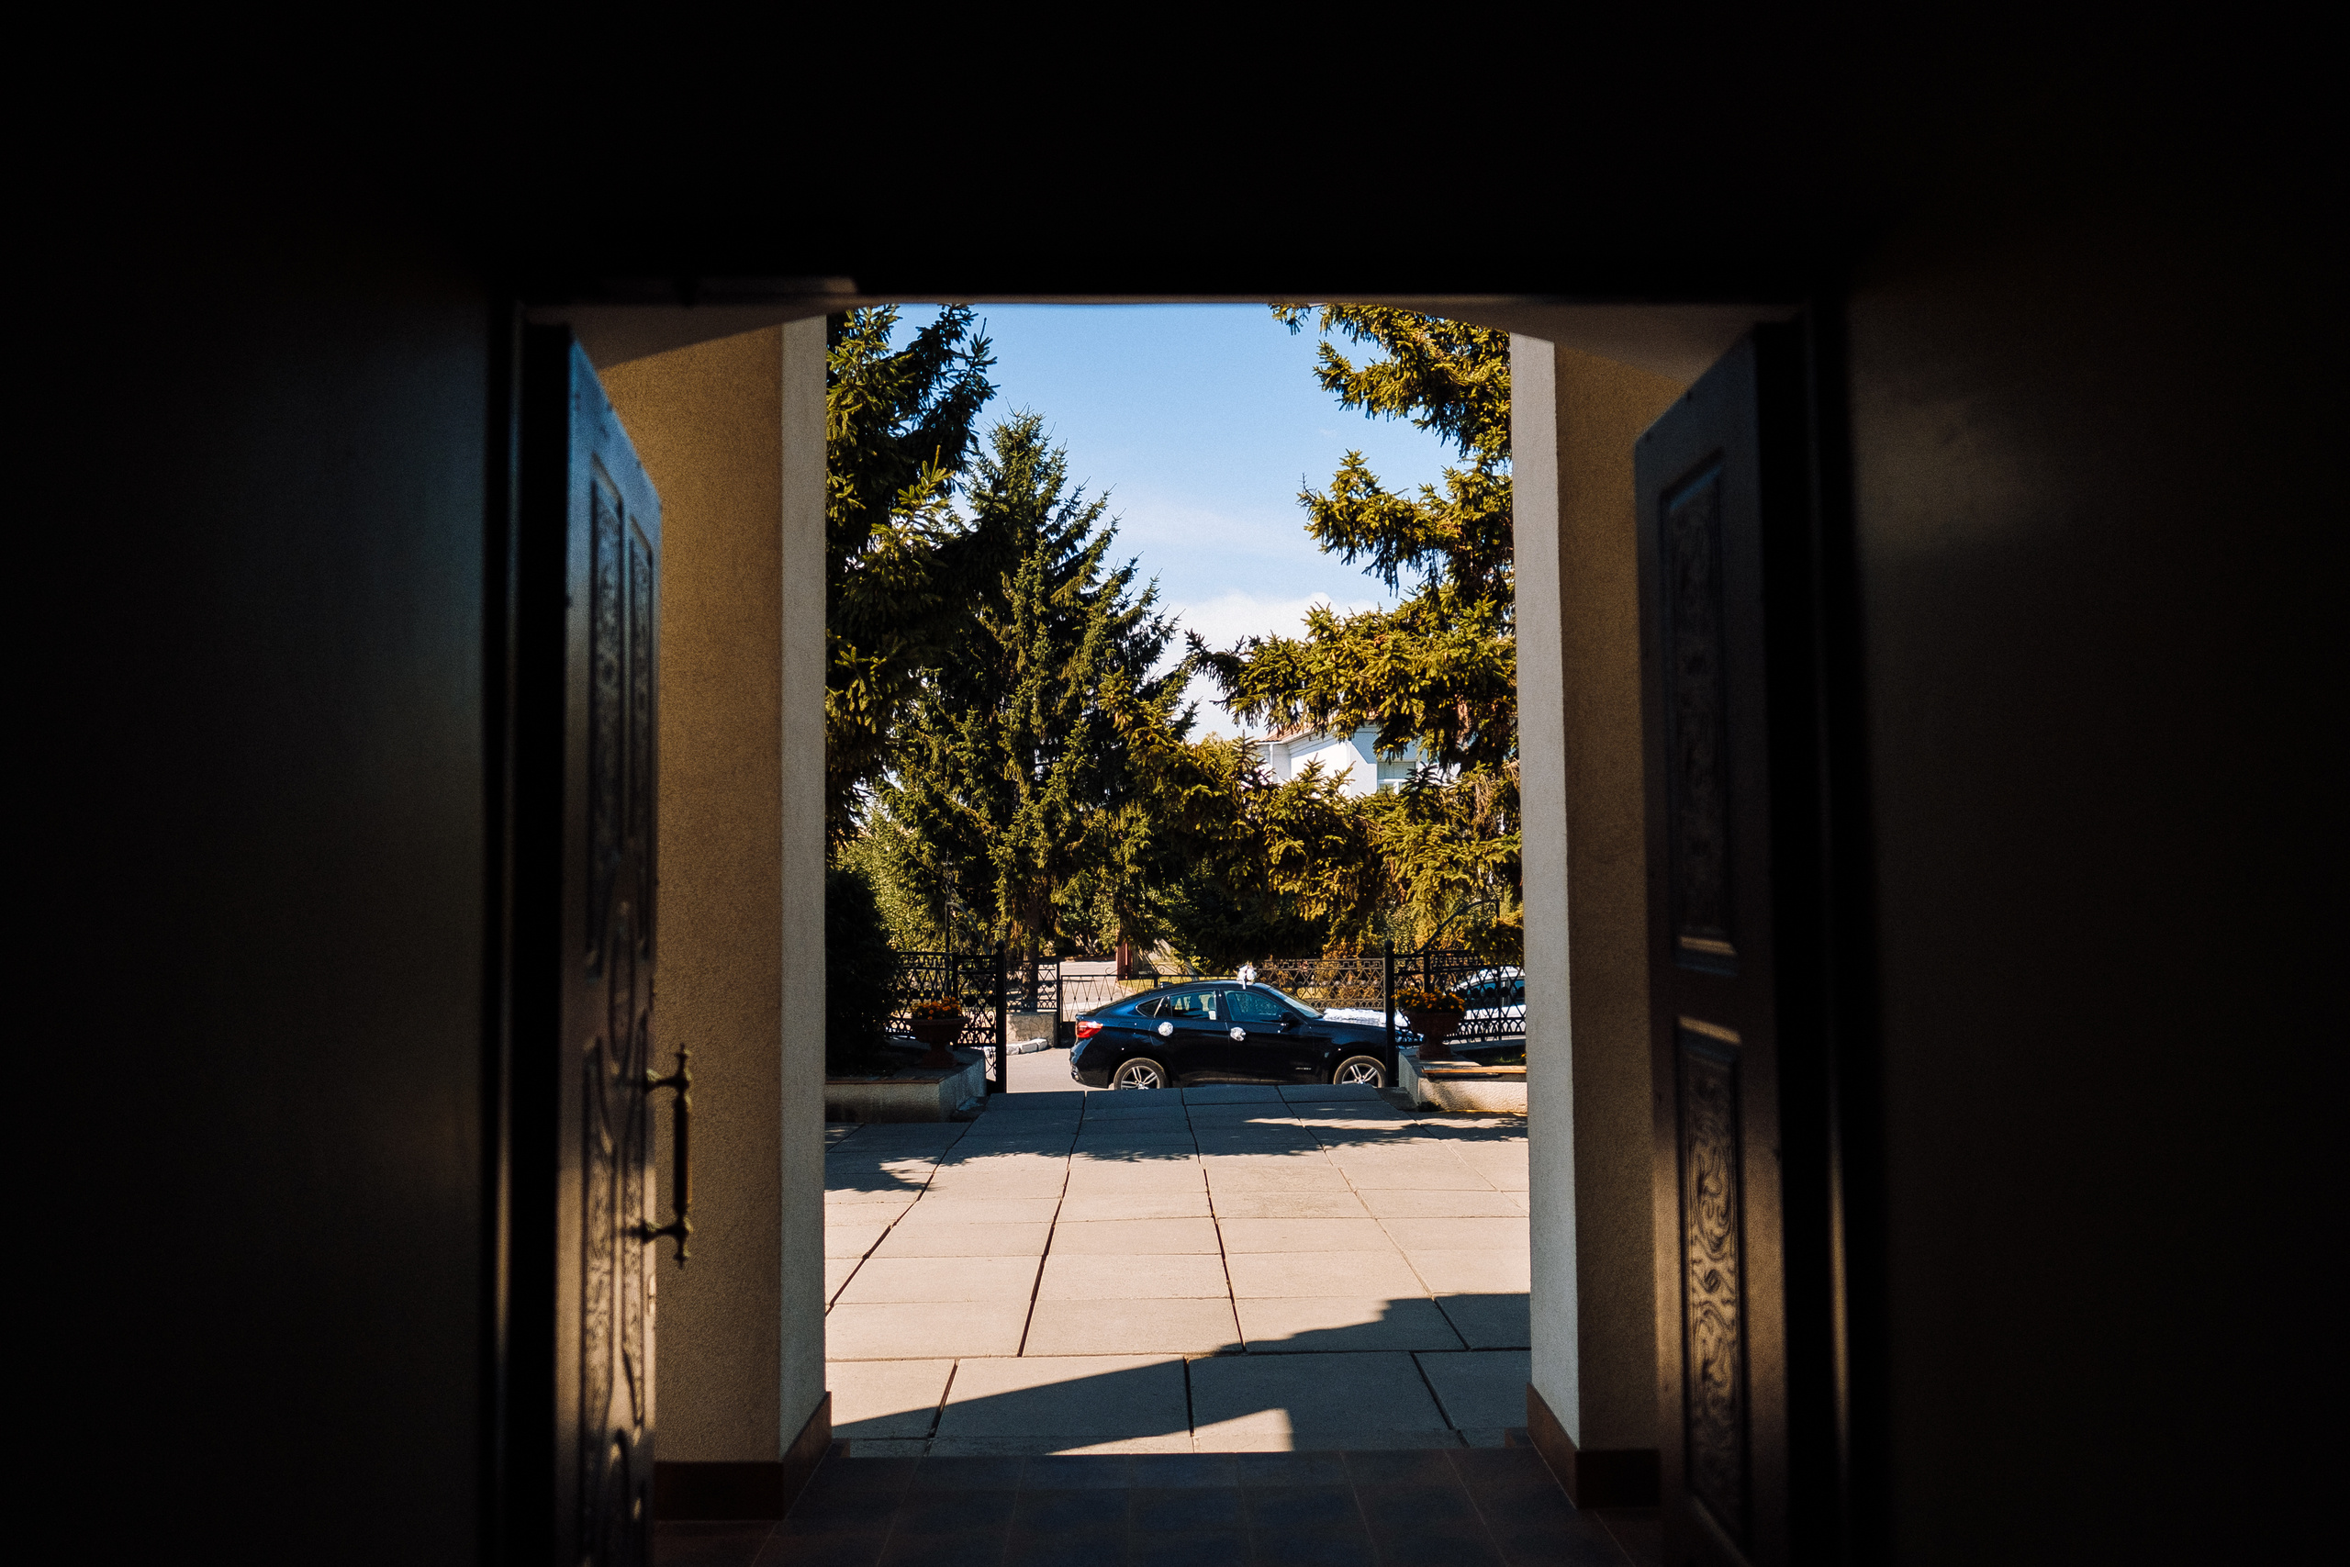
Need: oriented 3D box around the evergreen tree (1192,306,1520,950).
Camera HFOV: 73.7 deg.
[{"bbox_3d":[4.600,-3.400,20.300,8.700,15.000,8.500,0,-3,-1],"label":"evergreen tree"}]

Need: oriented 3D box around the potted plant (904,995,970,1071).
[{"bbox_3d":[-2.390,2.518,15.750,0.640,0.730,0.620,0,-3,-1],"label":"potted plant"}]

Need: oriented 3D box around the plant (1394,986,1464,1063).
[{"bbox_3d":[2.606,2.455,16.000,0.690,0.790,0.660,0,-3,-1],"label":"plant"}]

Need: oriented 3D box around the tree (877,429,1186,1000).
[{"bbox_3d":[-2.816,-1.307,31.000,6.200,12.000,6.100,0,-3,-1],"label":"tree"}]

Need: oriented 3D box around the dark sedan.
[{"bbox_3d":[1.000,3.590,21.850,4.910,1.700,2.020,0,-3,-2],"label":"dark sedan"}]

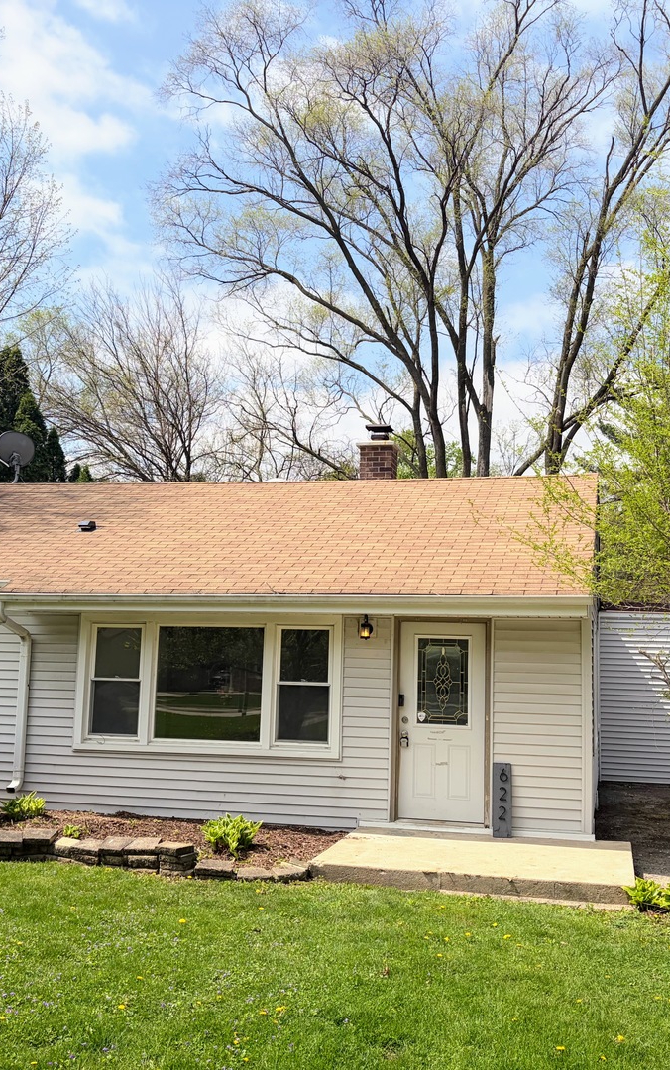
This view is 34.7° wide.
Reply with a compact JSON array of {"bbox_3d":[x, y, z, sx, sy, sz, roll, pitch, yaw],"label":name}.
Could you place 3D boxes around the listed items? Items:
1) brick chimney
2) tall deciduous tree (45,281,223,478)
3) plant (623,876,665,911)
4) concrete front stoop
[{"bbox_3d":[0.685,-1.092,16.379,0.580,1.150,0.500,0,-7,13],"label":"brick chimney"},{"bbox_3d":[-5.956,-1.013,30.441,5.900,13.100,5.600,0,-7,13],"label":"tall deciduous tree"},{"bbox_3d":[2.349,2.721,8.153,0.330,0.280,0.340,0,-7,13],"label":"plant"},{"bbox_3d":[1.284,2.917,9.583,2.660,0.170,2.250,0,-7,13],"label":"concrete front stoop"}]

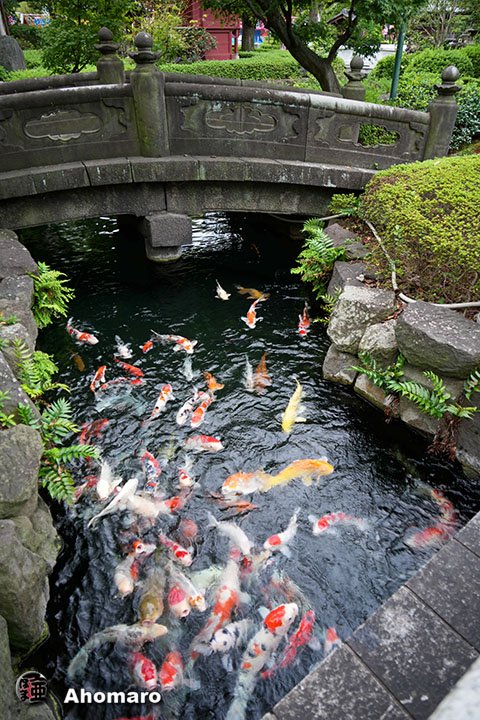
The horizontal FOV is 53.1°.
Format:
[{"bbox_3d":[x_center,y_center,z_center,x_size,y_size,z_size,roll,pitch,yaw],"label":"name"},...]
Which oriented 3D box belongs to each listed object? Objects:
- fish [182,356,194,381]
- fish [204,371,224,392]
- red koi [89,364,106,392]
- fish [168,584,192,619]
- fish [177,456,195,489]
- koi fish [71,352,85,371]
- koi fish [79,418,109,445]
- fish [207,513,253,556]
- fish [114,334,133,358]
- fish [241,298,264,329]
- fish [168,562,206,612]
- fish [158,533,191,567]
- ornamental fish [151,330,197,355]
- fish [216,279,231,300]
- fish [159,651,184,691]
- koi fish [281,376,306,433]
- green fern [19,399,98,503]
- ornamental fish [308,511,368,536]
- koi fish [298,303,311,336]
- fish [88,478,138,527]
[{"bbox_3d":[-0.423,0.071,4.003,0.127,0.085,0.352,-4,35,-5],"label":"fish"},{"bbox_3d":[-0.240,0.189,3.831,0.121,0.085,0.289,-10,36,-13],"label":"fish"},{"bbox_3d":[-1.048,0.163,3.603,0.120,0.100,0.316,1,34,2],"label":"red koi"},{"bbox_3d":[-0.327,1.048,2.291,0.150,0.100,0.400,-14,36,-20],"label":"fish"},{"bbox_3d":[-0.342,0.730,3.084,0.130,0.085,0.307,-2,32,-2],"label":"fish"},{"bbox_3d":[-1.480,0.021,4.381,0.100,0.090,0.310,-16,38,-22],"label":"koi fish"},{"bbox_3d":[-0.925,0.471,3.147,0.130,0.100,0.300,17,38,24],"label":"koi fish"},{"bbox_3d":[-0.066,0.979,2.674,0.120,0.095,0.383,-24,39,-32],"label":"fish"},{"bbox_3d":[-1.054,-0.117,4.281,0.151,0.085,0.359,-15,37,-20],"label":"fish"},{"bbox_3d":[0.191,-0.519,5.153,0.200,0.120,0.570,5,35,7],"label":"fish"},{"bbox_3d":[-0.275,1.144,2.458,0.110,0.085,0.327,-20,39,-26],"label":"fish"},{"bbox_3d":[-0.392,1.130,2.849,0.310,0.100,0.120,30,45,35],"label":"fish"},{"bbox_3d":[-0.612,-0.162,4.341,0.504,0.111,0.191,29,44,35],"label":"ornamental fish"},{"bbox_3d":[-0.189,-0.692,4.871,0.140,0.114,0.477,-8,35,-12],"label":"fish"},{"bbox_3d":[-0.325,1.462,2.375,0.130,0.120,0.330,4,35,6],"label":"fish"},{"bbox_3d":[0.358,0.322,3.368,0.170,0.145,0.604,6,34,9],"label":"koi fish"},{"bbox_3d":[-1.025,0.516,2.710,0.390,0.400,0.420,-1,32,0],"label":"green fern"},{"bbox_3d":[0.517,0.883,2.536,0.295,0.100,0.130,-6,34,-9],"label":"ornamental fish"},{"bbox_3d":[0.682,-0.447,5.049,0.150,0.120,0.560,5,35,7],"label":"koi fish"},{"bbox_3d":[-0.695,0.808,2.647,0.140,0.100,0.360,19,38,26],"label":"fish"}]

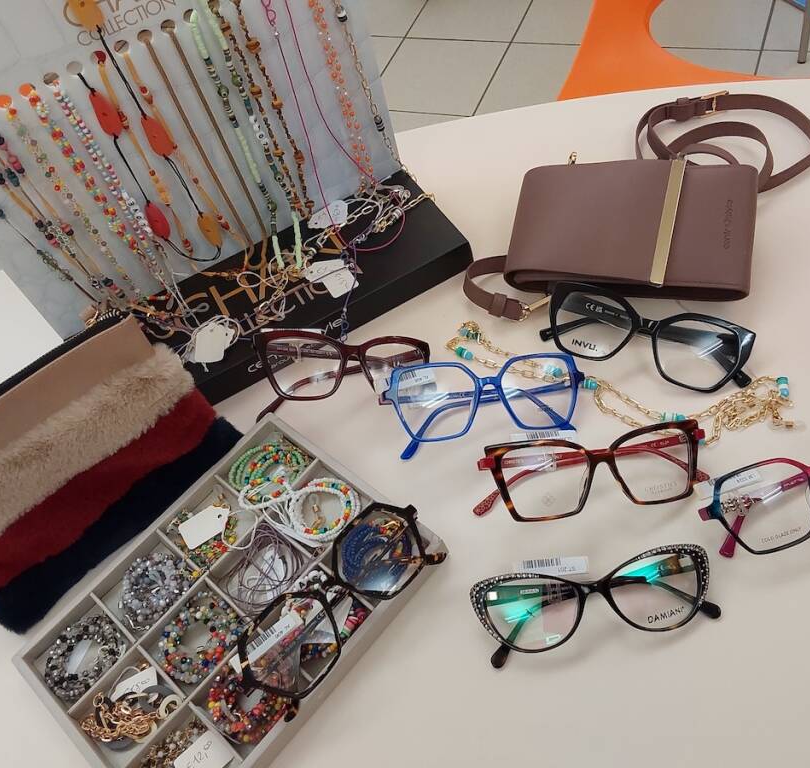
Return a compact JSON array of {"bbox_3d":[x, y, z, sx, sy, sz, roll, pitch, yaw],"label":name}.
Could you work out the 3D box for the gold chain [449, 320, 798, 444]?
[{"bbox_3d":[0.142,0.005,0.584,0.246,0.012,0.080,11,57,21],"label":"gold chain"}]

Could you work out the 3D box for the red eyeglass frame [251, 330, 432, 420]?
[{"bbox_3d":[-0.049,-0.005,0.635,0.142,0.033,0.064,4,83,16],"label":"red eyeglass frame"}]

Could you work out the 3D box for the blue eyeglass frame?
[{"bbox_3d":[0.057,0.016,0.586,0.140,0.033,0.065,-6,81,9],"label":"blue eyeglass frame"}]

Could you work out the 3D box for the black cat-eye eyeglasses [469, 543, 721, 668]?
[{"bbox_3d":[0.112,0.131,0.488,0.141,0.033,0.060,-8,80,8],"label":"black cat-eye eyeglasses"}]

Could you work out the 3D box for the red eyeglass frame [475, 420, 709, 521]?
[{"bbox_3d":[0.120,0.059,0.542,0.151,0.033,0.051,-8,80,8],"label":"red eyeglass frame"}]

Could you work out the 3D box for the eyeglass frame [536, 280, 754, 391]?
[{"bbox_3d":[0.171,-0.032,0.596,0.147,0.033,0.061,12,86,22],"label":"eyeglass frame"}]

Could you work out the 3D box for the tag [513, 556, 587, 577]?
[{"bbox_3d":[0.090,0.112,0.504,0.043,0.002,0.011,-7,72,9],"label":"tag"}]

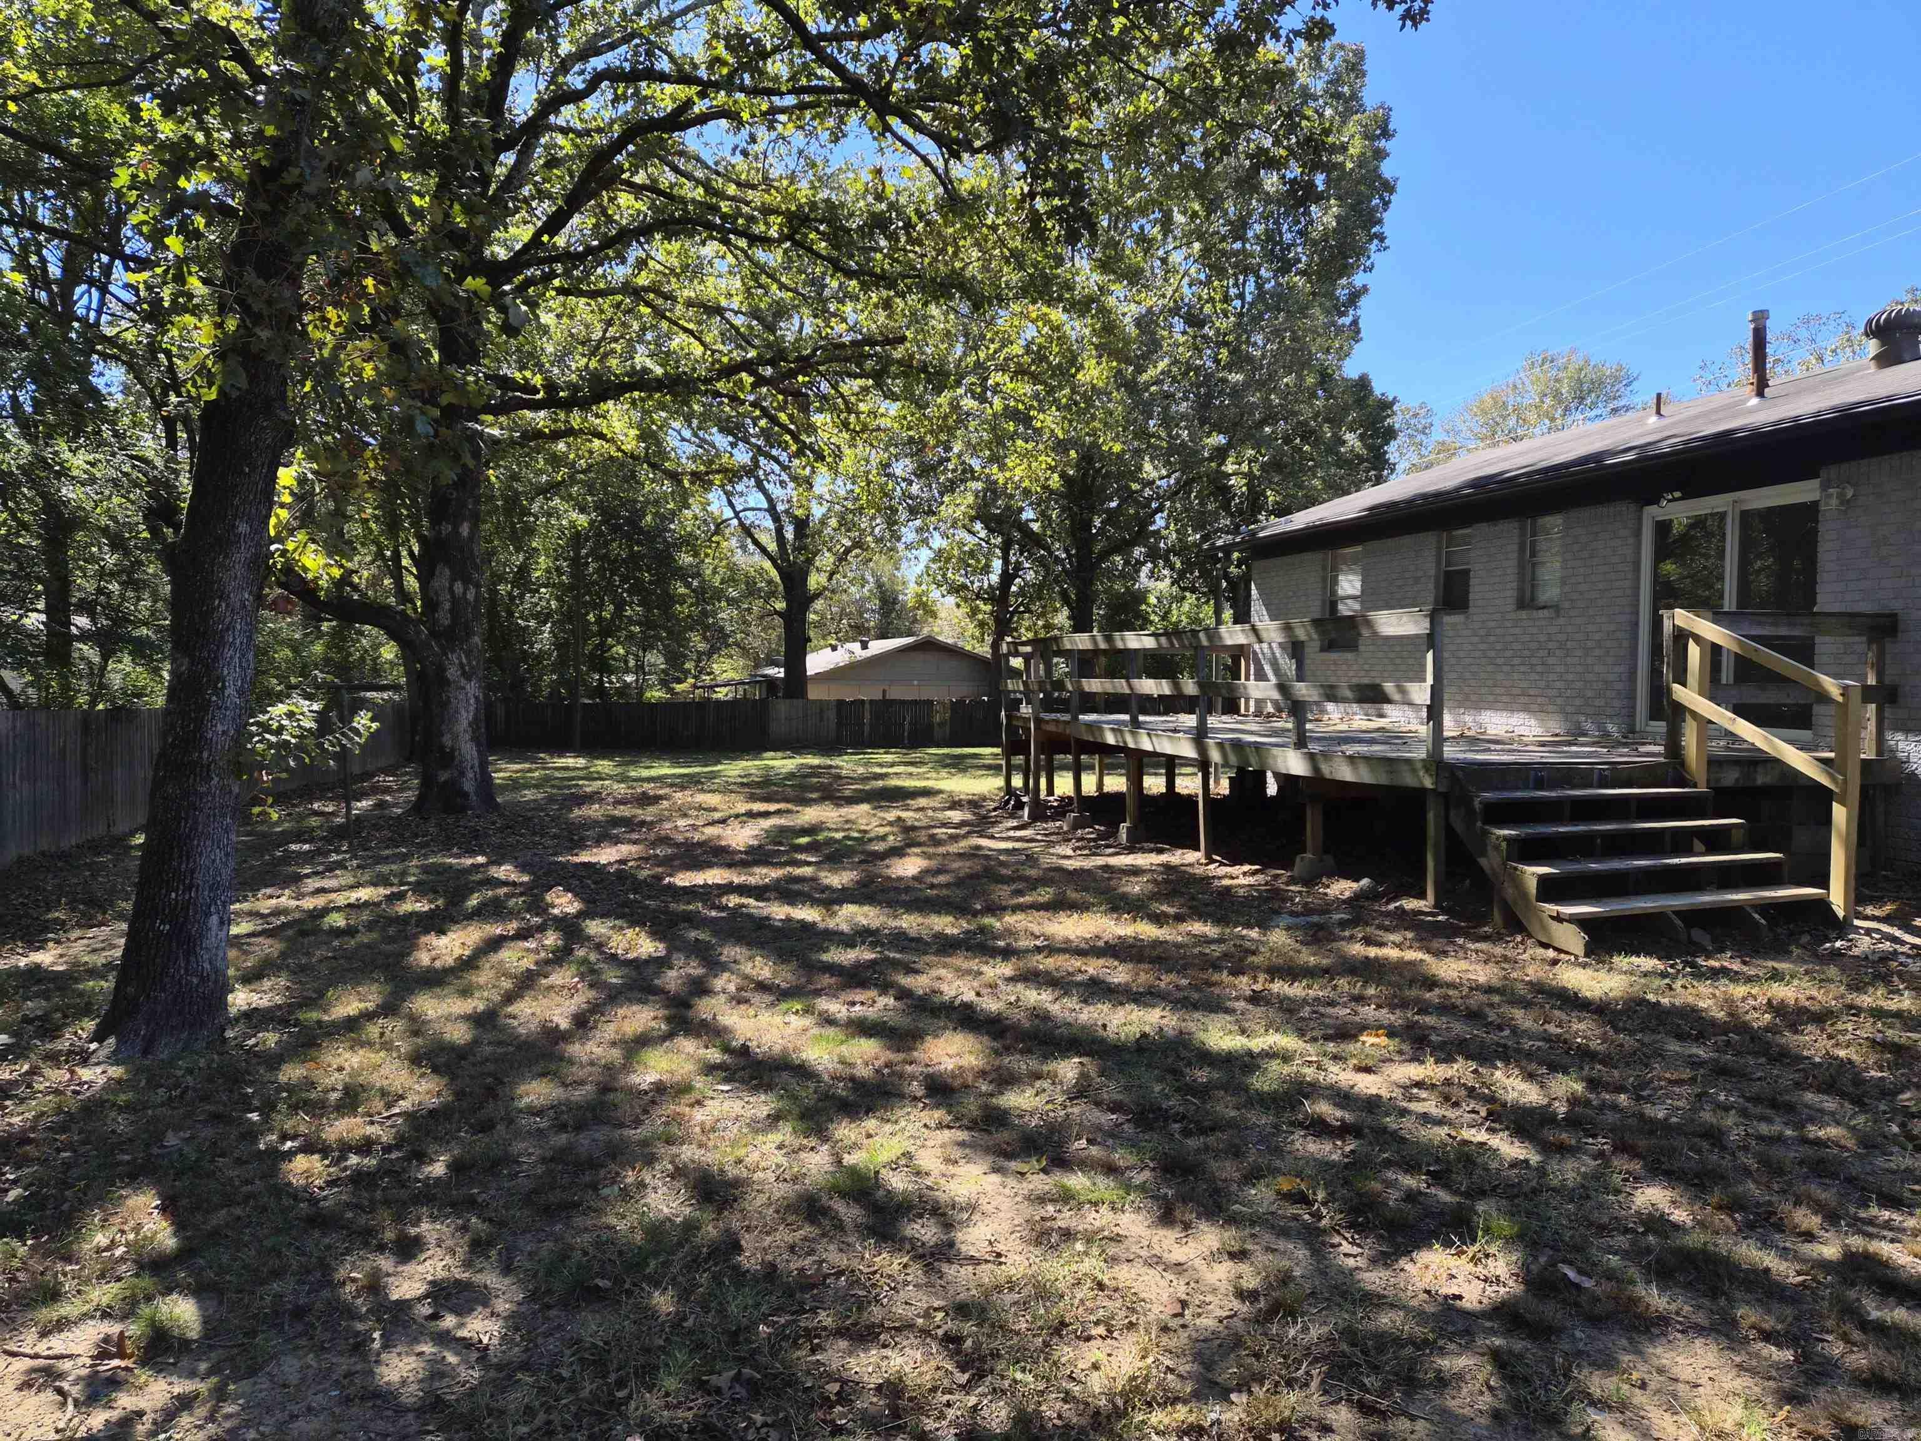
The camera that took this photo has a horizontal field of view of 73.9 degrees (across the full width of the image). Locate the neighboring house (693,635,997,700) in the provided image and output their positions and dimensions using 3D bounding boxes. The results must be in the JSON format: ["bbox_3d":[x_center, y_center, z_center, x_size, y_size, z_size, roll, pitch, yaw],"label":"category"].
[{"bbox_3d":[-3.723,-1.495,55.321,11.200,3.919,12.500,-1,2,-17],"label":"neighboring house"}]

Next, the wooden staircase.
[{"bbox_3d":[4.400,0.831,8.348,1.900,0.975,1.490,-1,2,-15],"label":"wooden staircase"}]

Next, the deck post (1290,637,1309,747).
[{"bbox_3d":[2.886,-0.268,10.860,0.095,1.034,0.095,-1,2,-15],"label":"deck post"}]

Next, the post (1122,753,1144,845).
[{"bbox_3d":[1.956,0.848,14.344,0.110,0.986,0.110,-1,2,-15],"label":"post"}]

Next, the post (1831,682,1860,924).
[{"bbox_3d":[5.513,0.514,7.950,0.095,1.494,0.095,-1,2,-15],"label":"post"}]

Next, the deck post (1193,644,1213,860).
[{"bbox_3d":[2.406,0.261,12.672,0.095,2.233,0.095,-1,2,-15],"label":"deck post"}]

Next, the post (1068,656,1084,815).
[{"bbox_3d":[1.468,0.109,16.156,0.095,2.211,0.095,-1,2,-15],"label":"post"}]

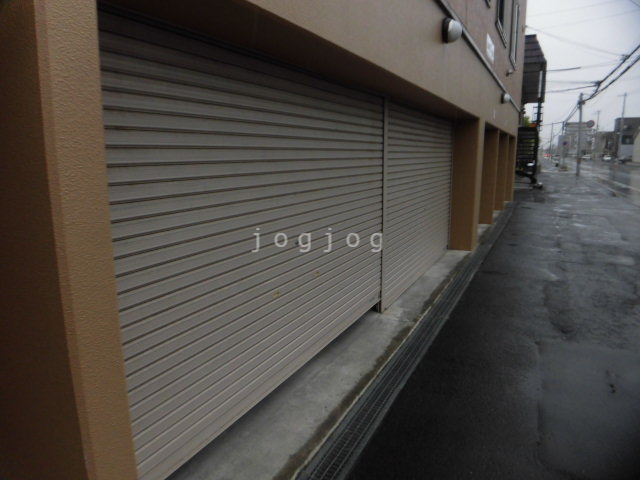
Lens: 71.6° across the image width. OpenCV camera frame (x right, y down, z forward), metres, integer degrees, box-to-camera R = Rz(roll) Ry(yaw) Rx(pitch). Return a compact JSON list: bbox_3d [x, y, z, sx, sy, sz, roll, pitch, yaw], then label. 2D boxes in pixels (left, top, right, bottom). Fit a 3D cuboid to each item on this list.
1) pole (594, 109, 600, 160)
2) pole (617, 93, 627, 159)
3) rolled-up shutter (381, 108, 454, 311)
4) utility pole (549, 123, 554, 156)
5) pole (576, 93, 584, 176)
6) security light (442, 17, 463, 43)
[{"bbox_3d":[67.190,-25.106,107.597,0.360,12.007,0.360,4,12,27],"label":"pole"},{"bbox_3d":[52.242,-19.172,76.795,0.360,12.006,0.360,5,12,27],"label":"pole"},{"bbox_3d":[1.386,-0.563,5.793,0.100,2.096,3.184,5,12,26],"label":"rolled-up shutter"},{"bbox_3d":[47.753,-20.043,91.649,0.320,7.994,0.320,4,12,27],"label":"utility pole"},{"bbox_3d":[19.868,-7.984,33.891,0.280,6.190,0.280,3,12,27],"label":"pole"},{"bbox_3d":[1.360,-2.136,4.510,0.165,0.225,0.225,6,12,27],"label":"security light"}]

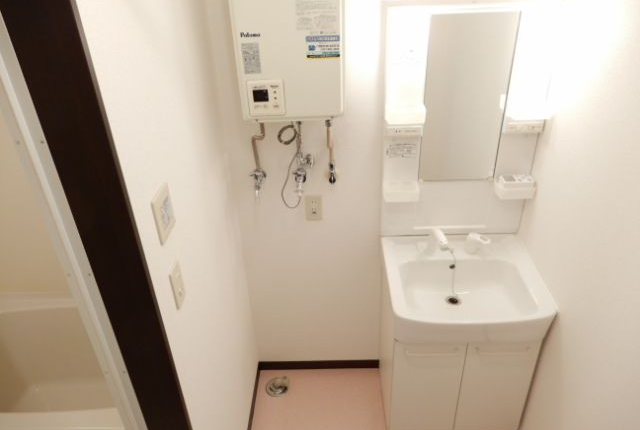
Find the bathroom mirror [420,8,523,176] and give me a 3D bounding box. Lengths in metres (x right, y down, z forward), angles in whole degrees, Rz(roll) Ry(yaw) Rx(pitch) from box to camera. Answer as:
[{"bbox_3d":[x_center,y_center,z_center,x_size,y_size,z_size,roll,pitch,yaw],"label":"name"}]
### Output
[{"bbox_3d":[0.556,-0.426,1.701,0.310,0.635,0.025,-1,28,2],"label":"bathroom mirror"}]

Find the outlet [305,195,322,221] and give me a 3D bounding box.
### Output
[{"bbox_3d":[-0.027,-0.027,1.956,0.070,0.120,0.012,-1,28,2],"label":"outlet"}]

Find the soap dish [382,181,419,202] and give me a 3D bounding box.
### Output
[{"bbox_3d":[0.334,-0.096,1.848,0.145,0.052,0.094,-1,28,2],"label":"soap dish"}]

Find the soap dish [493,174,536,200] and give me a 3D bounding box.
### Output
[{"bbox_3d":[0.791,-0.113,1.826,0.145,0.057,0.095,-1,28,2],"label":"soap dish"}]

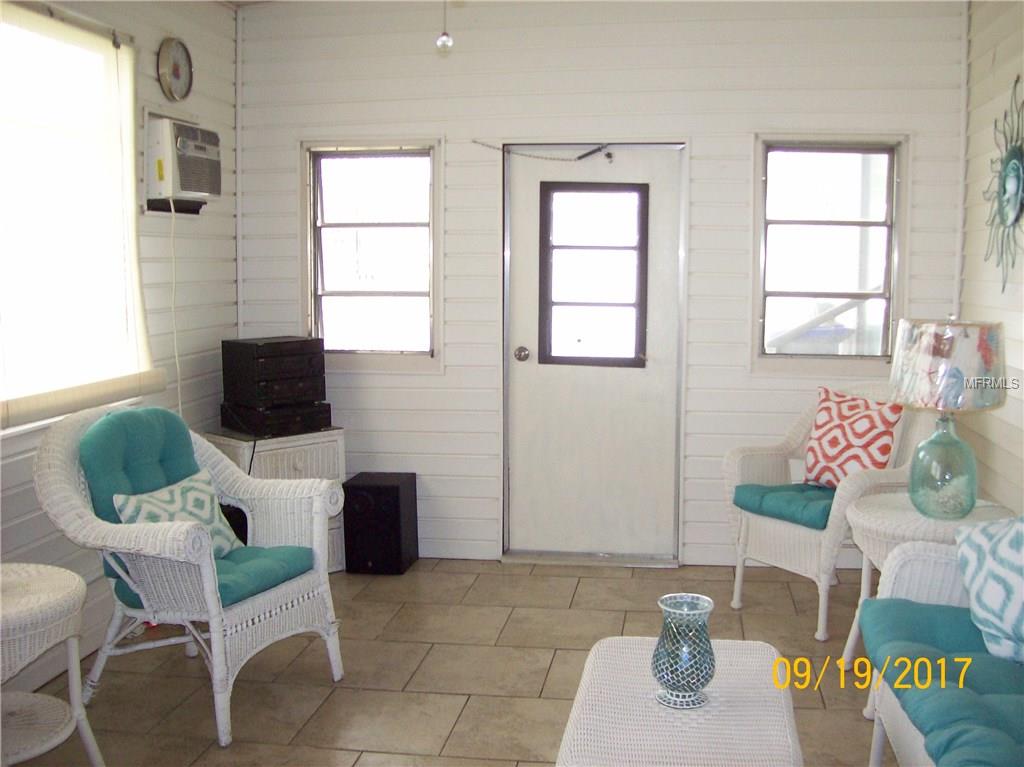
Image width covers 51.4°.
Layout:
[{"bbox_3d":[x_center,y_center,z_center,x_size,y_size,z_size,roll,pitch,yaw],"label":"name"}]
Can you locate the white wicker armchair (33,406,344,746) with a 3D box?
[{"bbox_3d":[-0.988,0.544,3.362,0.660,0.910,0.680,3,7,25],"label":"white wicker armchair"}]

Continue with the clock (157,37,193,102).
[{"bbox_3d":[-1.346,-1.250,4.261,0.045,0.250,0.250,1,6,8],"label":"clock"}]

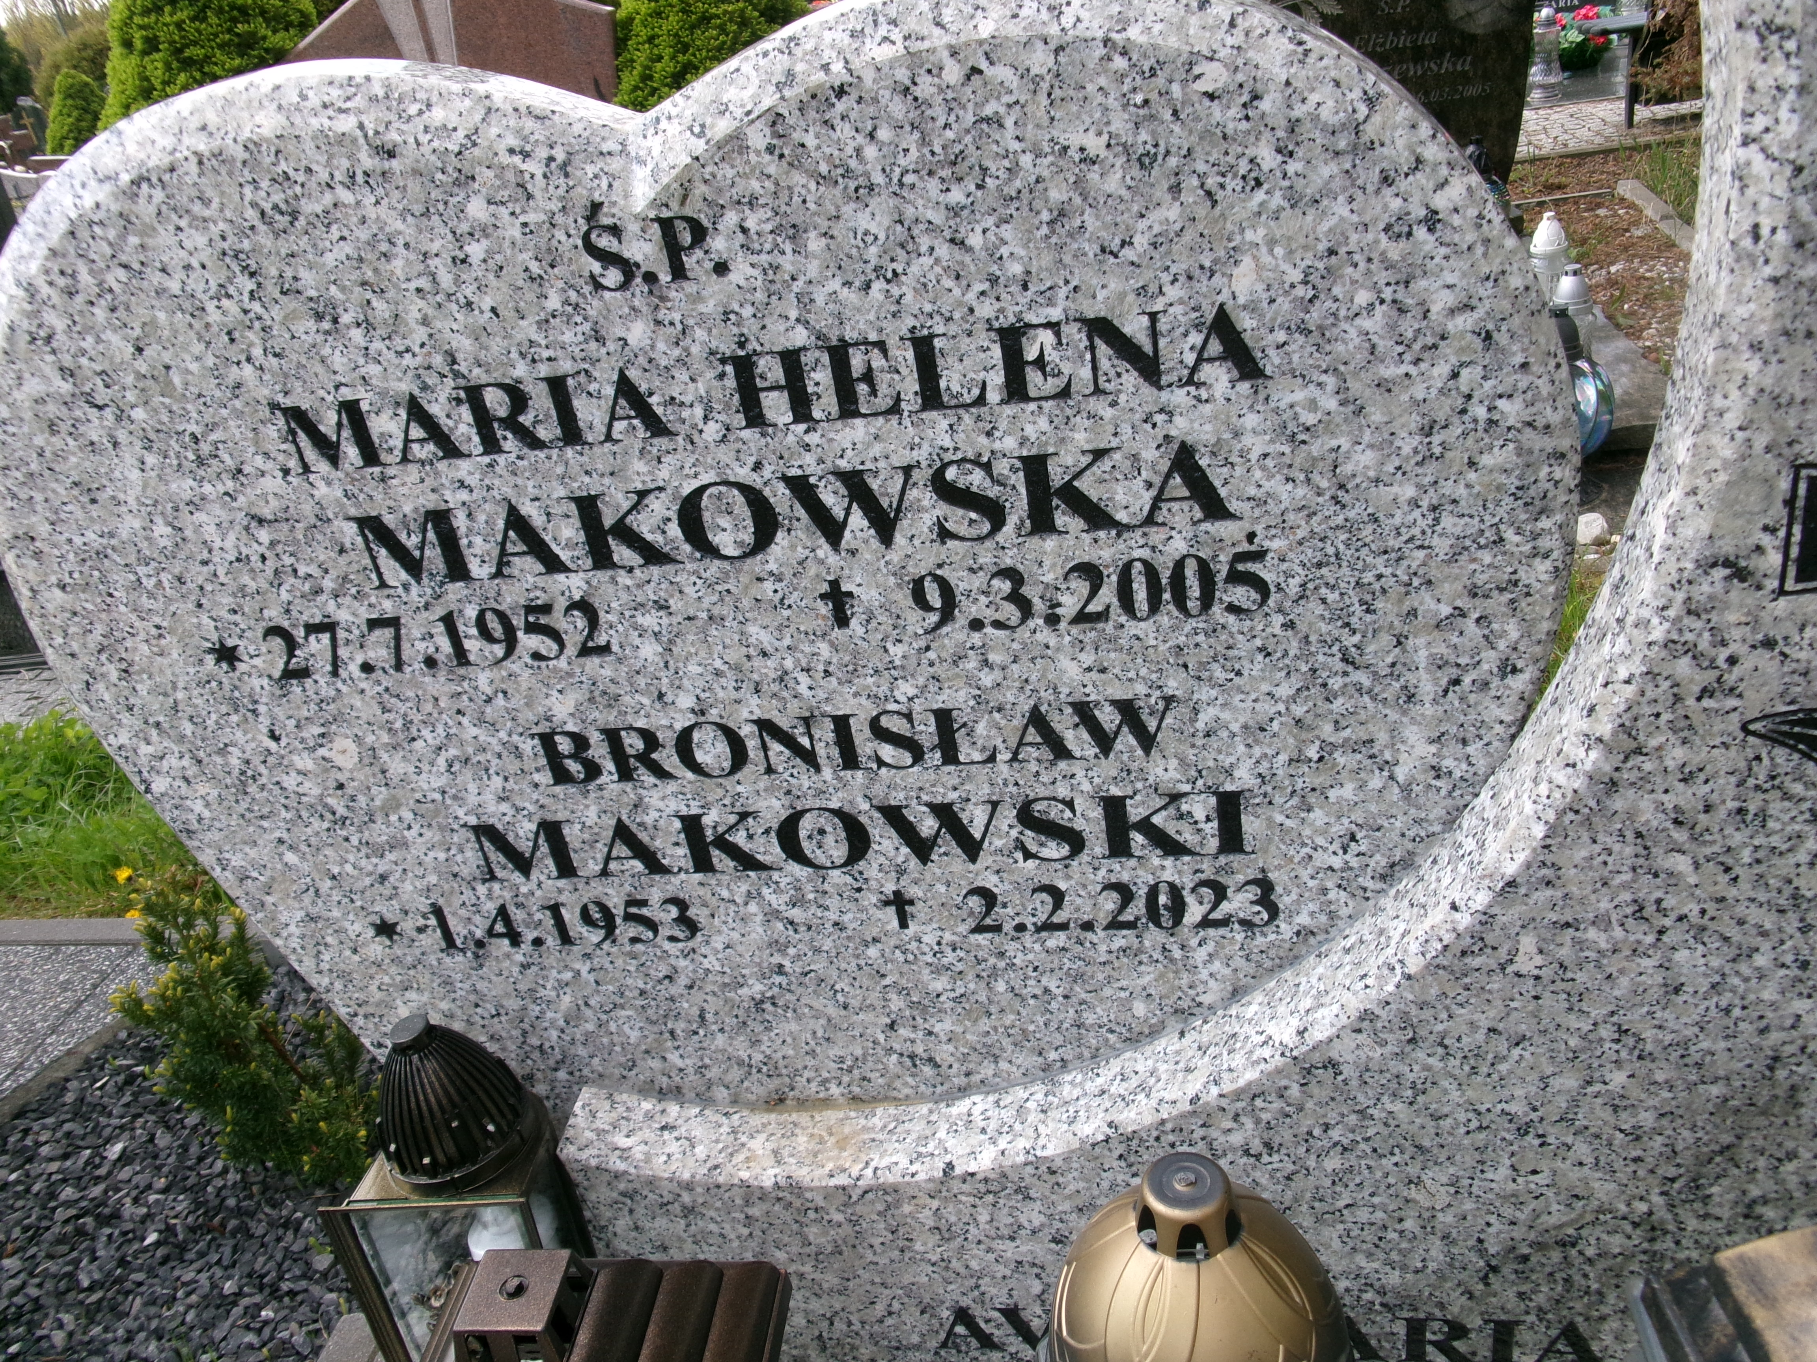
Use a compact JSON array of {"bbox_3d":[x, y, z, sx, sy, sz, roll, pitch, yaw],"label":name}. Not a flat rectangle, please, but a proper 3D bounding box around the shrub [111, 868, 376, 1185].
[{"bbox_3d":[-0.852,0.442,1.915,0.310,0.420,0.270,-3,29,12],"label":"shrub"}]

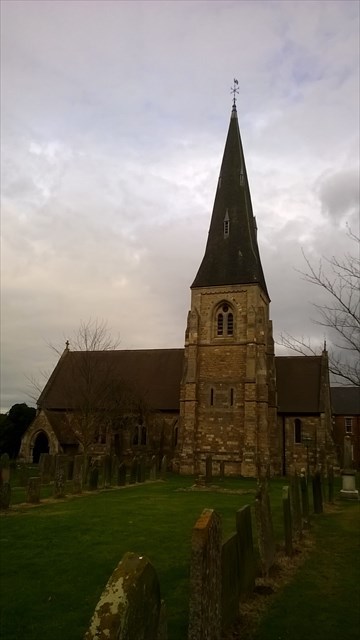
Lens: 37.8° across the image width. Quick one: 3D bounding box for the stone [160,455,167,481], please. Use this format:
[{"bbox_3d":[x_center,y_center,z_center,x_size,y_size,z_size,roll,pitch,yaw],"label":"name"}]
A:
[{"bbox_3d":[-0.835,7.717,27.536,0.140,1.305,0.550,-3,-15,19],"label":"stone"}]

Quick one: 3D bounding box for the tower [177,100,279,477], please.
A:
[{"bbox_3d":[4.249,-3.678,42.183,6.050,30.769,6.050,-3,-15,19],"label":"tower"}]

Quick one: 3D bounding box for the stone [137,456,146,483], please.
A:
[{"bbox_3d":[-1.561,6.223,21.923,0.120,1.010,0.680,-2,-14,19],"label":"stone"}]

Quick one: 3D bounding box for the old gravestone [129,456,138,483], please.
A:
[{"bbox_3d":[-1.784,5.973,20.773,0.120,0.950,0.680,-2,-14,19],"label":"old gravestone"}]

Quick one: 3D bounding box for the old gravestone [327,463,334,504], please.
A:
[{"bbox_3d":[5.061,5.548,17.766,0.150,1.285,0.650,-3,-15,19],"label":"old gravestone"}]

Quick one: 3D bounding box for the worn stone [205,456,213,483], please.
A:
[{"bbox_3d":[1.494,7.696,27.280,0.150,1.392,0.600,-3,-15,19],"label":"worn stone"}]

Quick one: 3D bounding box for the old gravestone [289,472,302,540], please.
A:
[{"bbox_3d":[2.171,3.491,9.953,0.110,1.160,0.700,-4,-15,18],"label":"old gravestone"}]

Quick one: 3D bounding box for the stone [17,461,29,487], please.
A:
[{"bbox_3d":[-5.973,5.881,20.127,0.130,0.967,0.520,-3,-15,19],"label":"stone"}]

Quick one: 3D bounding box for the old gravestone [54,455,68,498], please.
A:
[{"bbox_3d":[-3.656,4.882,16.427,0.130,1.308,0.500,-3,-15,19],"label":"old gravestone"}]

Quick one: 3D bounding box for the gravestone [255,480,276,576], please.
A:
[{"bbox_3d":[1.149,2.829,7.201,0.110,1.120,0.720,-5,-15,18],"label":"gravestone"}]

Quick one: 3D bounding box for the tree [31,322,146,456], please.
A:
[{"bbox_3d":[-3.919,3.567,23.933,5.000,7.410,4.800,2,-14,0],"label":"tree"}]

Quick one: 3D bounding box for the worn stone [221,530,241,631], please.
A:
[{"bbox_3d":[0.464,2.517,5.155,0.100,0.740,0.680,-2,-14,19],"label":"worn stone"}]

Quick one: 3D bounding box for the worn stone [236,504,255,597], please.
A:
[{"bbox_3d":[0.728,2.620,5.959,0.080,0.930,0.660,-2,-14,19],"label":"worn stone"}]

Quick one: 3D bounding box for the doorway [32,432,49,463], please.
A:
[{"bbox_3d":[-11.513,10.741,44.322,1.561,2.519,0.400,-3,-15,19],"label":"doorway"}]

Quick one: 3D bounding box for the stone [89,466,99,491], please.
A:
[{"bbox_3d":[-3.213,5.945,19.738,0.140,0.857,0.550,-3,-15,19],"label":"stone"}]

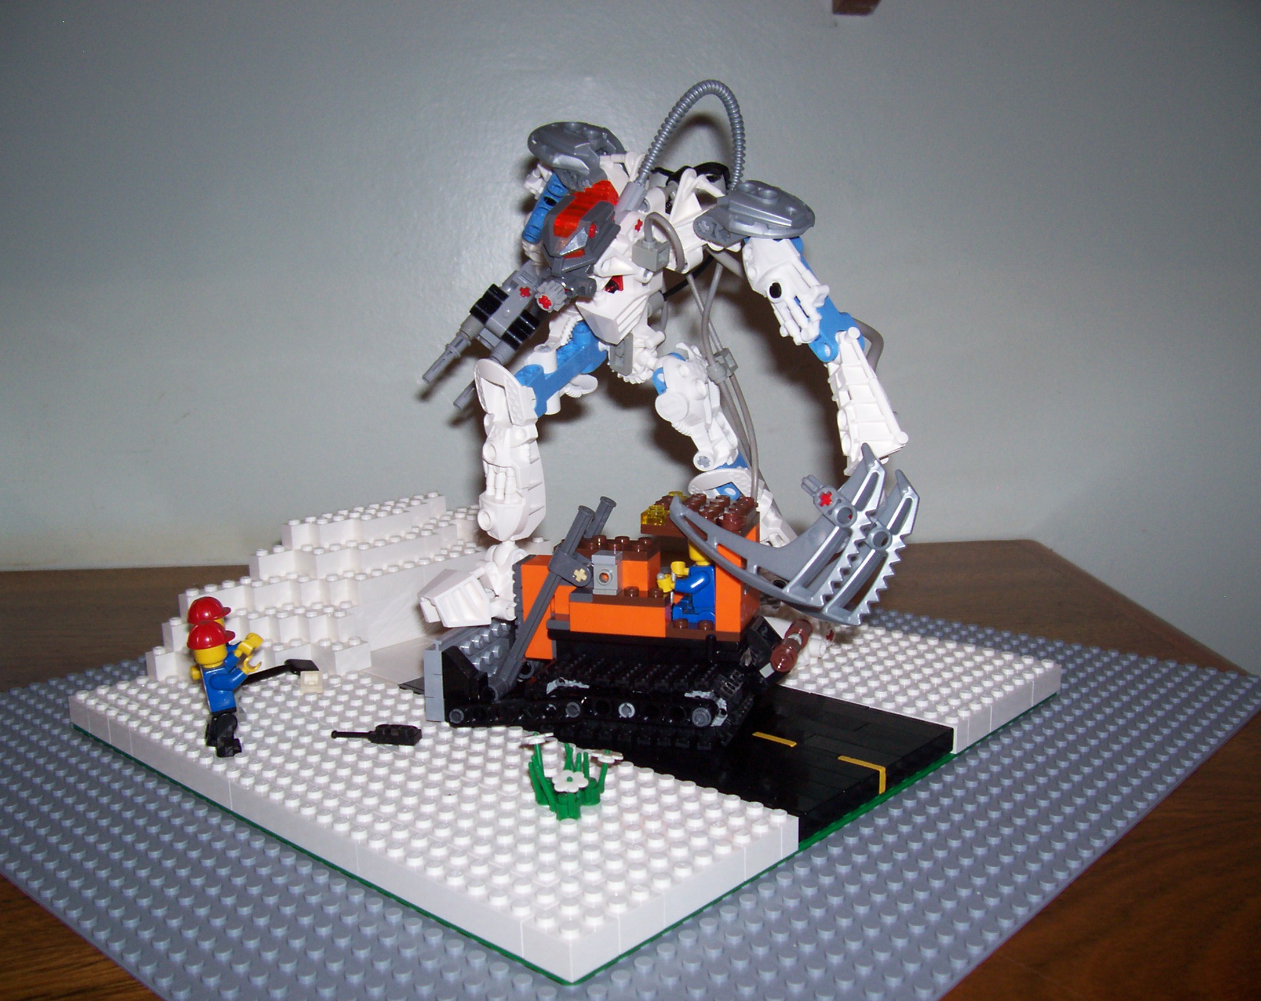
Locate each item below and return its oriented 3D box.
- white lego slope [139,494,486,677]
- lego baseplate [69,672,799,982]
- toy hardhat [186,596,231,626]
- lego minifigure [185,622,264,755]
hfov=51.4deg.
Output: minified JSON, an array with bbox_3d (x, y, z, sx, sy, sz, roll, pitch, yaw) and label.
[{"bbox_3d":[-0.097,0.030,0.538,0.057,0.050,0.187,9,15,42],"label":"white lego slope"},{"bbox_3d":[-0.078,0.084,0.419,0.256,0.011,0.088,9,15,42],"label":"lego baseplate"},{"bbox_3d":[-0.141,0.036,0.442,0.012,0.009,0.016,9,15,42],"label":"toy hardhat"},{"bbox_3d":[-0.129,0.058,0.418,0.024,0.043,0.022,9,15,42],"label":"lego minifigure"}]

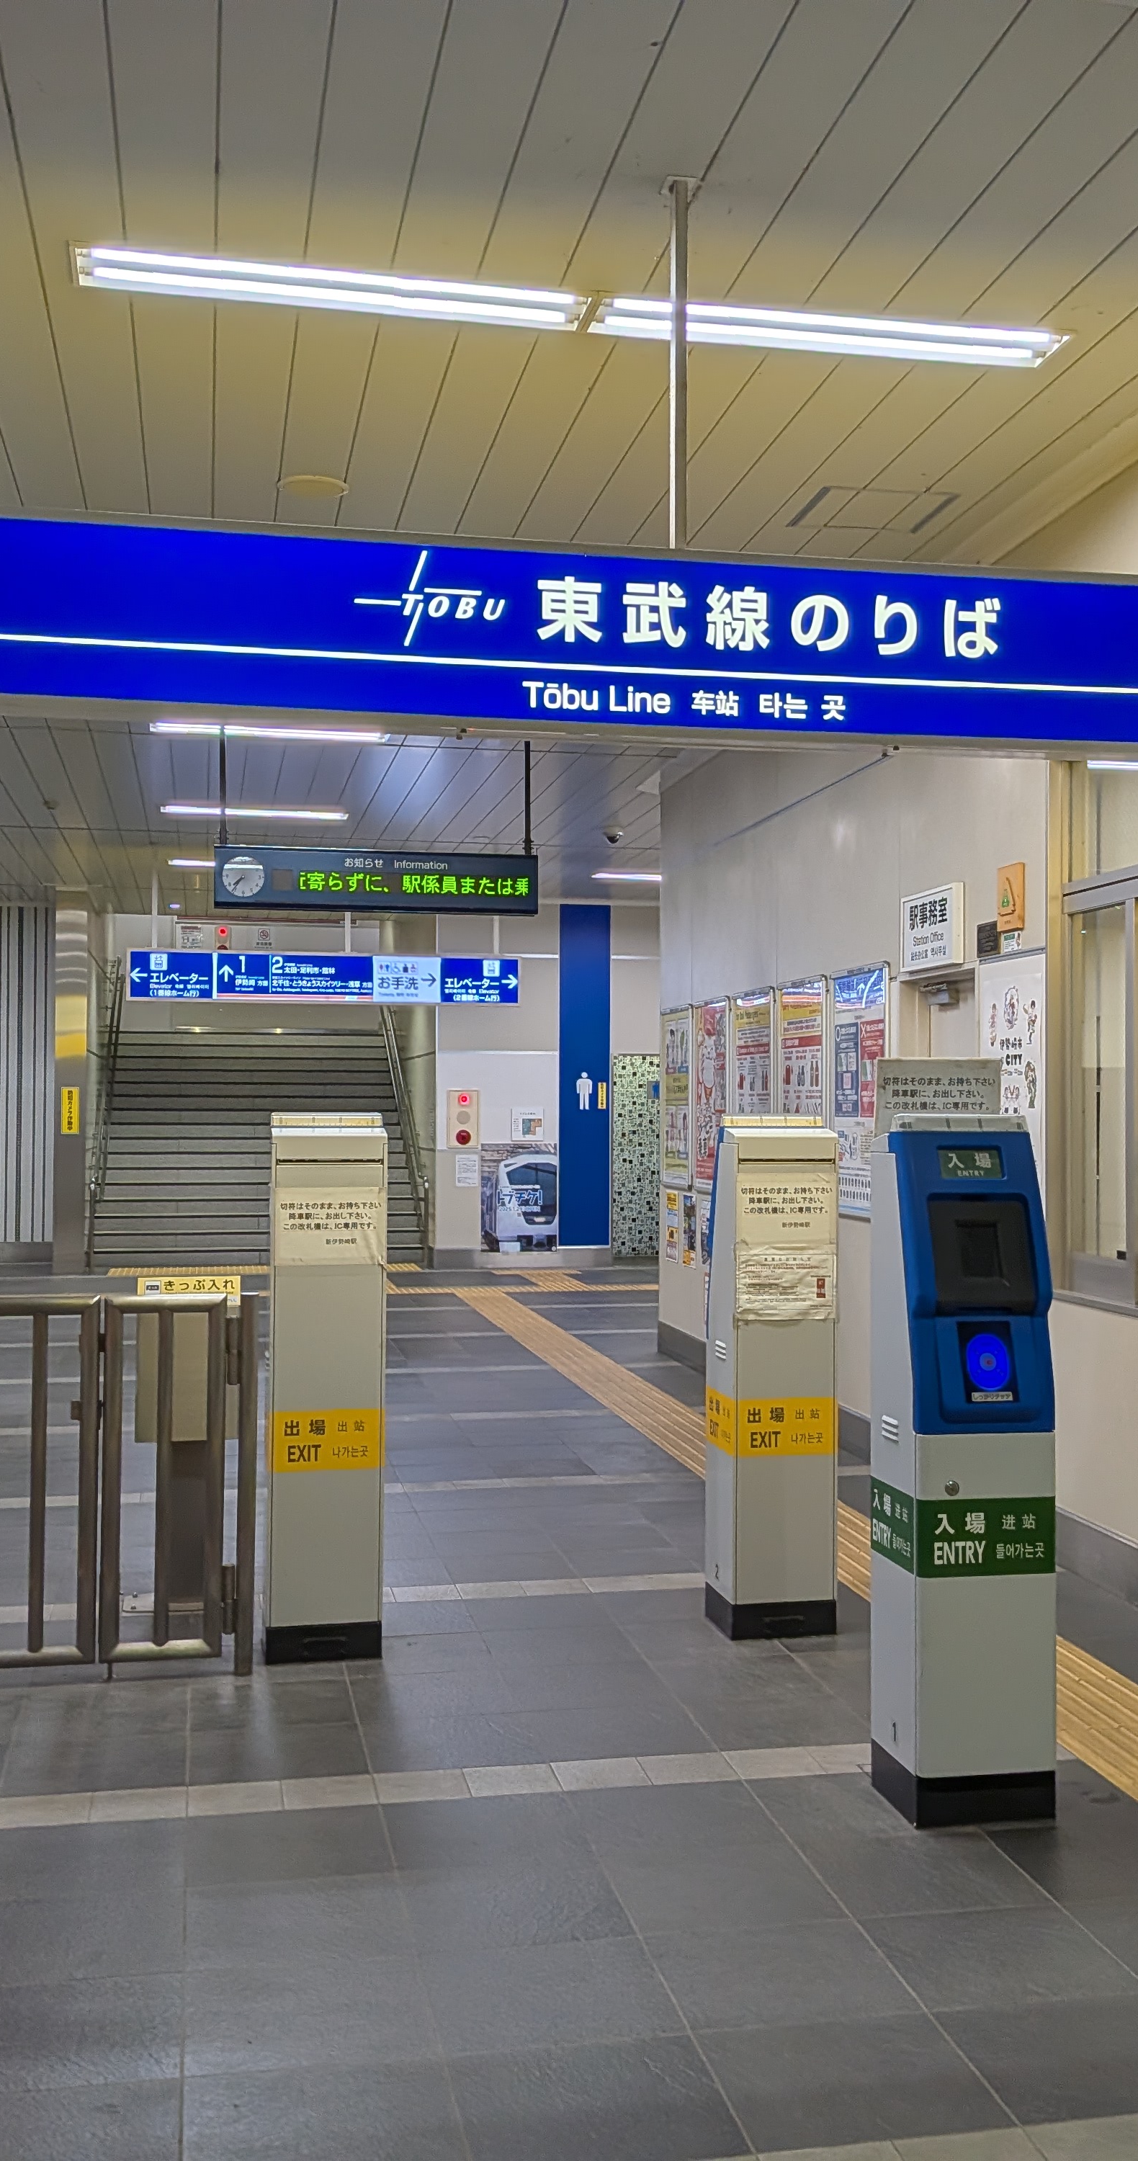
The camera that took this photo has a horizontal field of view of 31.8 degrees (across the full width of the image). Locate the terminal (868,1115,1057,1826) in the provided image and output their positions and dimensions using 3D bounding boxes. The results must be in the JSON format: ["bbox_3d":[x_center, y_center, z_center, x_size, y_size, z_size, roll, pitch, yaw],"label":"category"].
[{"bbox_3d":[0.883,0.848,4.470,0.329,1.532,0.288,0,-1,-10],"label":"terminal"}]

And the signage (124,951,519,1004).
[{"bbox_3d":[-2.073,-0.857,17.106,3.333,0.415,0.170,0,-1,-11],"label":"signage"}]

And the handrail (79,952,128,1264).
[{"bbox_3d":[-4.942,0.176,21.455,0.200,3.366,4.900,0,-1,-10],"label":"handrail"}]

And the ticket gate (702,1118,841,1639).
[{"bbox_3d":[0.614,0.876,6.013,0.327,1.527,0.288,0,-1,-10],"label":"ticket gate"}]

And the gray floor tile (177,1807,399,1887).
[{"bbox_3d":[-0.584,1.601,4.161,0.415,0.020,0.414,0,-1,-10],"label":"gray floor tile"}]

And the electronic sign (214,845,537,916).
[{"bbox_3d":[-0.927,-0.956,9.685,1.557,0.290,0.150,0,-1,-11],"label":"electronic sign"}]

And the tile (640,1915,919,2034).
[{"bbox_3d":[0.374,1.593,3.540,0.415,0.020,0.385,0,-1,-10],"label":"tile"}]

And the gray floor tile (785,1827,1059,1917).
[{"bbox_3d":[0.706,1.593,3.987,0.408,0.012,0.397,0,-1,-10],"label":"gray floor tile"}]

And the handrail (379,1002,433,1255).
[{"bbox_3d":[-1.821,0.212,21.683,0.140,3.100,5.000,0,-1,-11],"label":"handrail"}]

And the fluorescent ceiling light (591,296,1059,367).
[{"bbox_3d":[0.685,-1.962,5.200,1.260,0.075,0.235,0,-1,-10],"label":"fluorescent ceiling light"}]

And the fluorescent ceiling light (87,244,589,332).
[{"bbox_3d":[-0.570,-1.957,4.963,1.262,0.060,0.233,0,-1,-10],"label":"fluorescent ceiling light"}]

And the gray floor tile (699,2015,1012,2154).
[{"bbox_3d":[0.438,1.577,3.145,0.407,0.015,0.394,0,-1,-11],"label":"gray floor tile"}]

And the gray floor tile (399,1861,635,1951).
[{"bbox_3d":[-0.104,1.597,3.844,0.415,0.020,0.385,0,-1,-10],"label":"gray floor tile"}]

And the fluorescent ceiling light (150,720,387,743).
[{"bbox_3d":[-1.623,-1.882,10.875,1.250,0.070,0.220,0,-1,-11],"label":"fluorescent ceiling light"}]

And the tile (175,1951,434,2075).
[{"bbox_3d":[-0.442,1.581,3.378,0.407,0.015,0.394,0,-1,-11],"label":"tile"}]

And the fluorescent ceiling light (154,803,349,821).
[{"bbox_3d":[-2.120,-1.811,13.519,1.264,0.060,0.230,0,-1,-10],"label":"fluorescent ceiling light"}]

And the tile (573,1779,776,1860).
[{"bbox_3d":[0.236,1.613,4.344,0.415,0.010,0.389,0,-1,-10],"label":"tile"}]

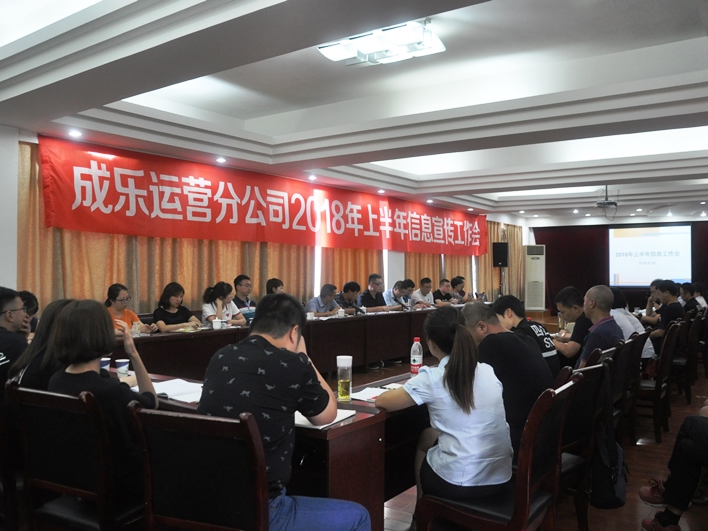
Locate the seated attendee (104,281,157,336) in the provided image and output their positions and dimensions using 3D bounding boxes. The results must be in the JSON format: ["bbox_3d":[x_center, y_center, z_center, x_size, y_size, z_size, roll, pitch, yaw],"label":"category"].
[{"bbox_3d":[-2.183,0.768,5.491,0.720,1.220,0.520,1,0,32],"label":"seated attendee"}]

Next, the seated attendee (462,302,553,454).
[{"bbox_3d":[0.663,0.823,3.200,0.800,1.260,0.560,1,0,40],"label":"seated attendee"}]

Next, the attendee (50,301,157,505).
[{"bbox_3d":[-1.011,0.770,2.596,0.490,1.260,0.680,1,0,37],"label":"attendee"}]

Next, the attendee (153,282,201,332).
[{"bbox_3d":[-1.811,0.802,6.183,0.780,1.240,0.520,1,0,36],"label":"attendee"}]

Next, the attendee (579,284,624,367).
[{"bbox_3d":[1.548,0.795,4.276,0.780,1.330,0.500,1,0,38],"label":"attendee"}]

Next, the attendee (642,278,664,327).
[{"bbox_3d":[3.638,0.804,7.131,0.750,1.280,0.520,1,0,37],"label":"attendee"}]

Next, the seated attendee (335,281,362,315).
[{"bbox_3d":[-0.011,0.838,8.535,0.780,1.200,0.520,1,0,32],"label":"seated attendee"}]

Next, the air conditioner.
[{"bbox_3d":[5.053,0.349,16.672,0.550,1.800,0.380,1,0,23],"label":"air conditioner"}]

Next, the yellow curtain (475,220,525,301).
[{"bbox_3d":[3.465,0.171,14.259,0.180,2.340,2.800,1,0,37],"label":"yellow curtain"}]

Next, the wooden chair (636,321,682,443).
[{"bbox_3d":[2.447,0.953,5.107,0.540,0.965,0.450,1,0,37],"label":"wooden chair"}]

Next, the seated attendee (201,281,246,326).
[{"bbox_3d":[-1.480,0.773,6.465,0.720,1.220,0.520,1,0,27],"label":"seated attendee"}]

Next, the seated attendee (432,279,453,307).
[{"bbox_3d":[1.741,0.861,11.105,0.780,1.230,0.550,1,0,29],"label":"seated attendee"}]

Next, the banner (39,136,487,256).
[{"bbox_3d":[0.028,-0.786,10.222,0.050,0.930,10.550,1,0,37],"label":"banner"}]

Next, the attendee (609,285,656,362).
[{"bbox_3d":[2.122,0.820,4.926,0.750,1.260,0.520,1,0,37],"label":"attendee"}]

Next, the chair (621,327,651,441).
[{"bbox_3d":[1.952,0.979,4.637,0.560,0.970,0.470,1,0,36],"label":"chair"}]

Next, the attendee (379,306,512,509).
[{"bbox_3d":[0.373,0.820,2.830,0.540,1.260,0.800,1,0,-38],"label":"attendee"}]

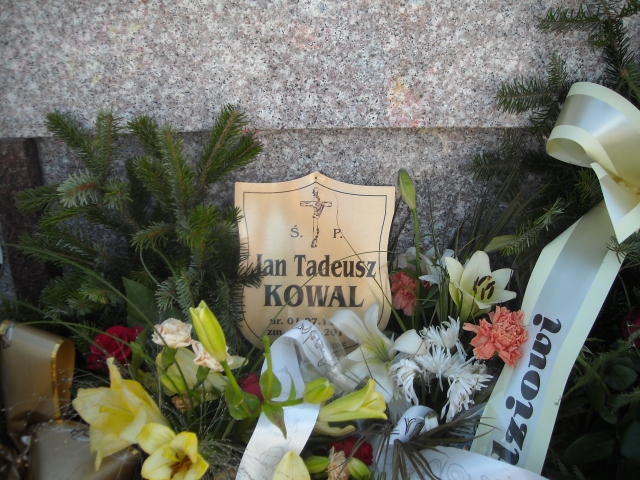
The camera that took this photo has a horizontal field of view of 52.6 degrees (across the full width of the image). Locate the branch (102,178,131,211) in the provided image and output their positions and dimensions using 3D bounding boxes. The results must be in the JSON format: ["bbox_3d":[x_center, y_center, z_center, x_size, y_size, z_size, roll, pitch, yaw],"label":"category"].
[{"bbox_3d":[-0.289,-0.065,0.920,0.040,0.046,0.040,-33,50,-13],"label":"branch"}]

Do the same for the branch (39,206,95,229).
[{"bbox_3d":[-0.368,-0.034,0.940,0.075,0.023,0.040,-18,8,-24],"label":"branch"}]

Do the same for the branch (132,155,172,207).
[{"bbox_3d":[-0.241,-0.086,0.930,0.044,0.080,0.042,-34,21,-9],"label":"branch"}]

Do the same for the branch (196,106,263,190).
[{"bbox_3d":[-0.134,-0.134,0.960,0.078,0.133,0.050,23,9,-10],"label":"branch"}]

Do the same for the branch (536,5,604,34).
[{"bbox_3d":[0.359,-0.317,0.930,0.093,0.042,0.035,2,20,-6],"label":"branch"}]

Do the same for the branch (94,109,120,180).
[{"bbox_3d":[-0.315,-0.142,0.960,0.040,0.102,0.038,2,9,-18],"label":"branch"}]

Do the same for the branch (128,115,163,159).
[{"bbox_3d":[-0.259,-0.155,0.970,0.036,0.058,0.040,-25,20,-10],"label":"branch"}]

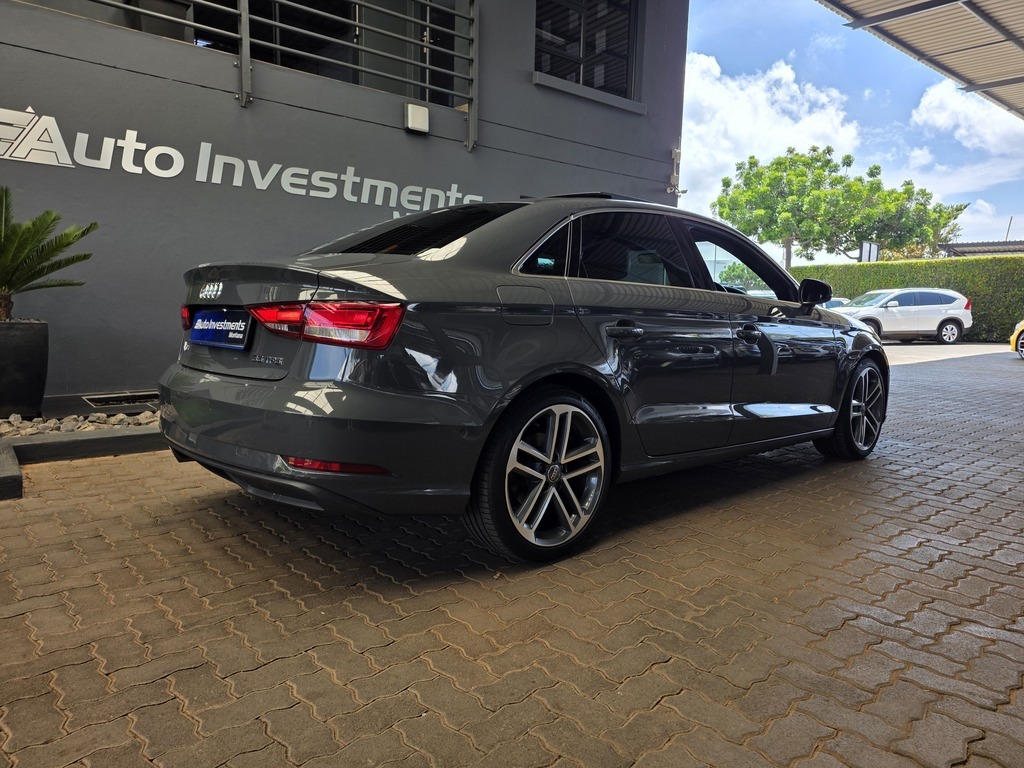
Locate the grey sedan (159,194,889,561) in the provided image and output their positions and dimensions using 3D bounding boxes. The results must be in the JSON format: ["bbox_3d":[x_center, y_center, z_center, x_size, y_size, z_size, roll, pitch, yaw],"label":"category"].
[{"bbox_3d":[0.565,-0.231,3.845,4.460,1.425,1.870,-5,8,-41],"label":"grey sedan"}]

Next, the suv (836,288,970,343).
[{"bbox_3d":[11.251,-2.025,20.221,4.550,1.670,1.850,0,7,-9],"label":"suv"}]

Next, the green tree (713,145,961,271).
[{"bbox_3d":[14.848,-6.680,31.509,10.800,8.600,9.000,4,7,25],"label":"green tree"}]

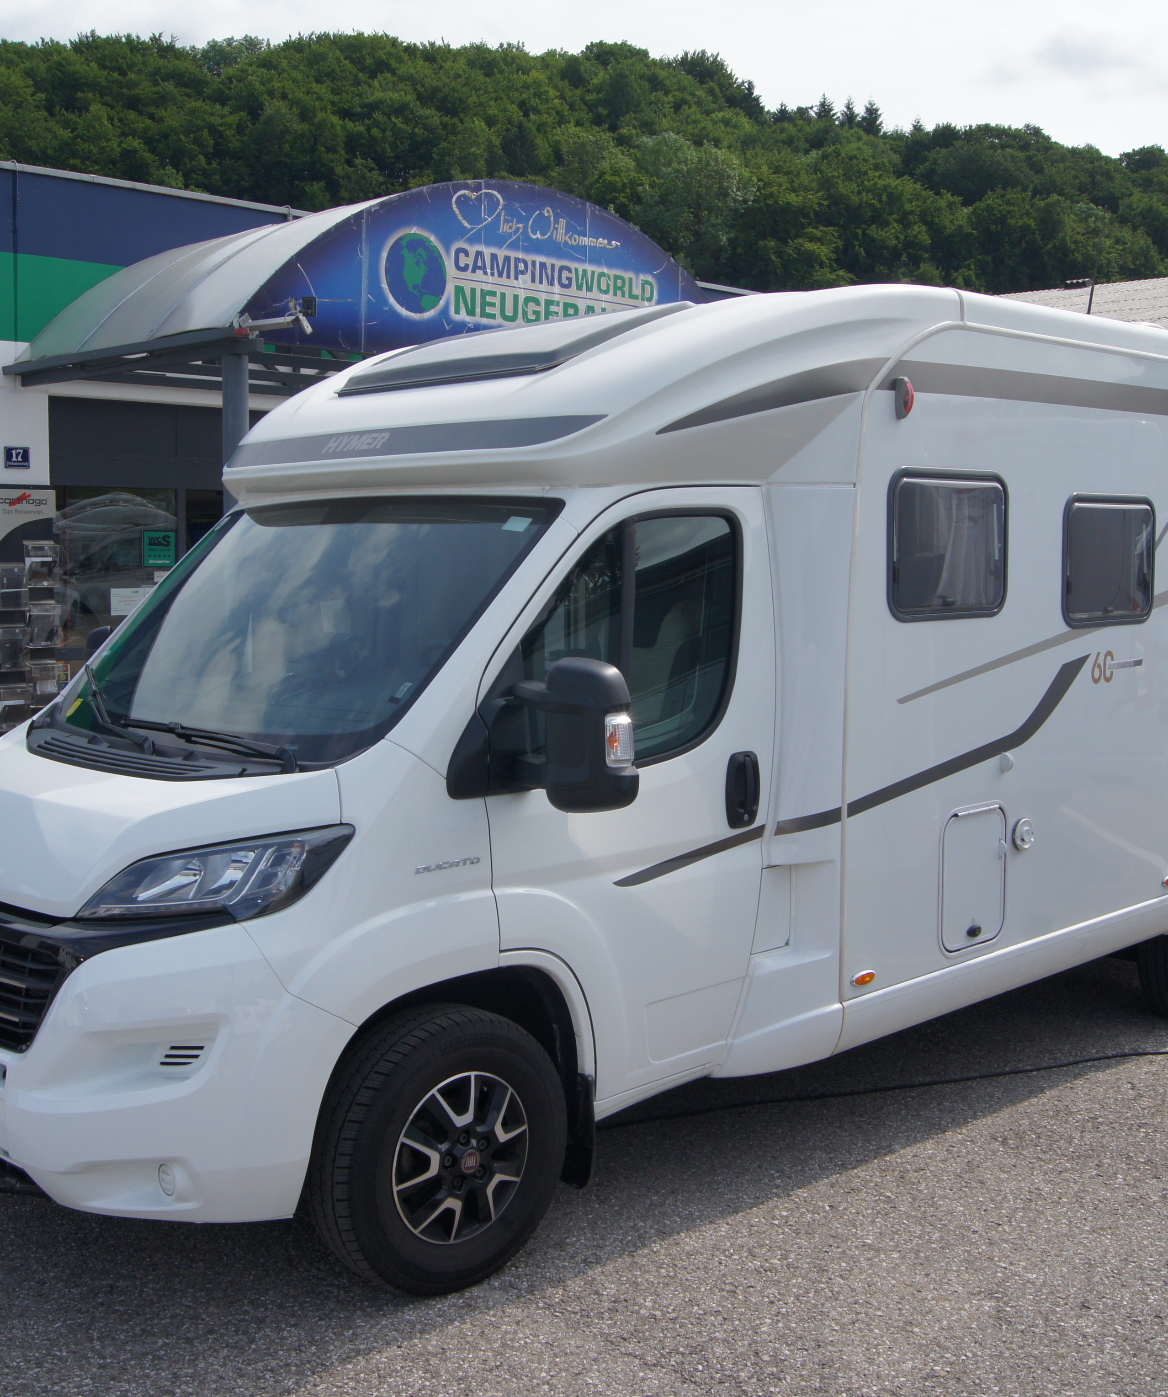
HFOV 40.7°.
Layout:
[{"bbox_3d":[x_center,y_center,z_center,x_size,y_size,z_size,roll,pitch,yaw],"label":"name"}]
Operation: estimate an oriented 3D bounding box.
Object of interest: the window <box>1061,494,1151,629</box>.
[{"bbox_3d":[1.963,-0.510,5.876,0.690,0.495,0.050,-6,7,-43],"label":"window"}]

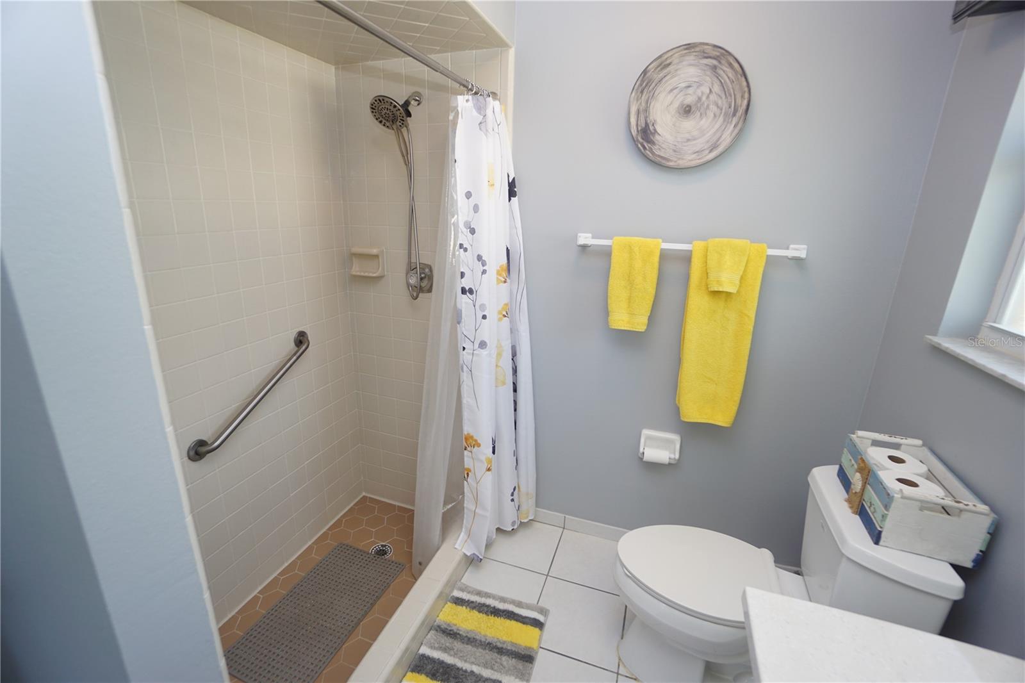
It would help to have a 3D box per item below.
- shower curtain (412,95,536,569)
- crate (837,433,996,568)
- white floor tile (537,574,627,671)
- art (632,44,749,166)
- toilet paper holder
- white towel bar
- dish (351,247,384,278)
[{"bbox_3d":[-0.127,0.013,1.697,0.380,1.850,0.500,7,16,18],"label":"shower curtain"},{"bbox_3d":[0.996,0.381,1.090,0.178,0.142,0.316,8,17,22],"label":"crate"},{"bbox_3d":[0.252,1.059,1.624,0.325,0.010,0.322,7,16,18],"label":"white floor tile"},{"bbox_3d":[0.607,-0.813,1.490,0.393,0.393,0.040,7,16,18],"label":"art"},{"bbox_3d":[0.624,0.445,1.810,0.153,0.122,0.065,7,16,18],"label":"toilet paper holder"},{"bbox_3d":[0.634,-0.357,1.588,0.795,0.052,0.070,7,16,18],"label":"white towel bar"},{"bbox_3d":[-0.704,-0.388,2.075,0.160,0.135,0.072,7,16,18],"label":"dish"}]

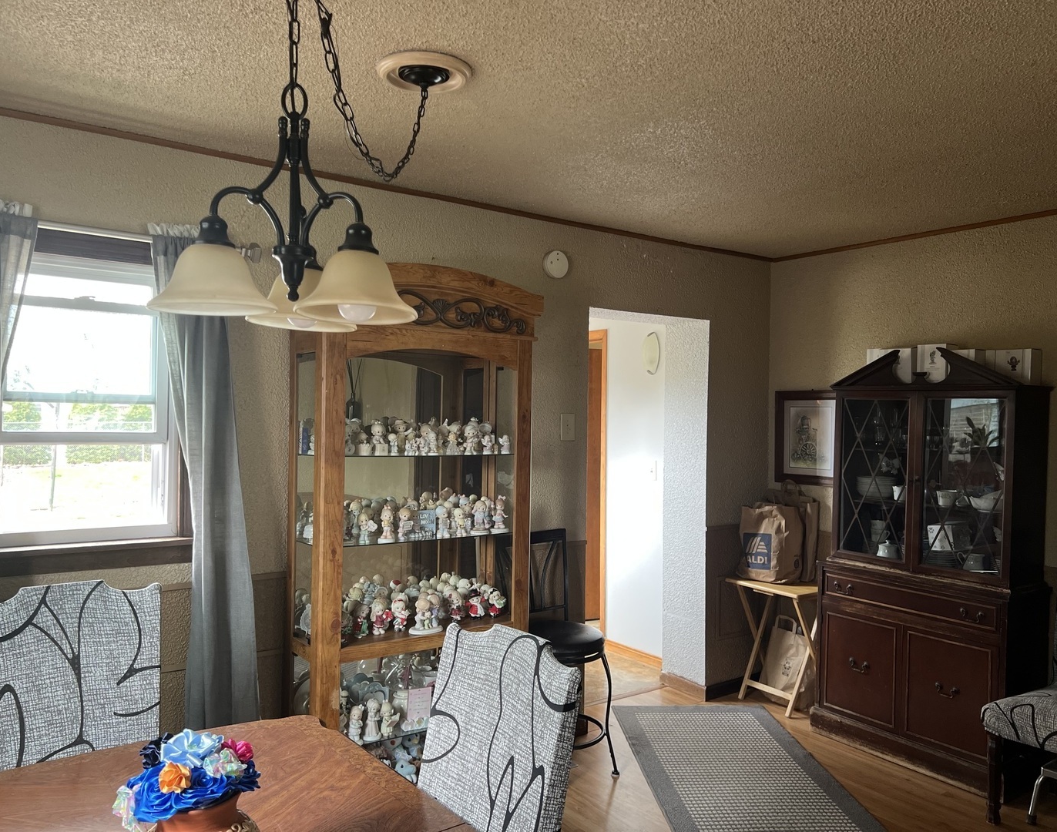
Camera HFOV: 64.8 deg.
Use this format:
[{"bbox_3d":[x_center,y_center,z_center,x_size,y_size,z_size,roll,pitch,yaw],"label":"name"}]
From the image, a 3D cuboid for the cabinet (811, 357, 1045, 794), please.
[{"bbox_3d":[1.814,0.632,3.830,0.357,1.853,0.918,1,0,-35],"label":"cabinet"}]

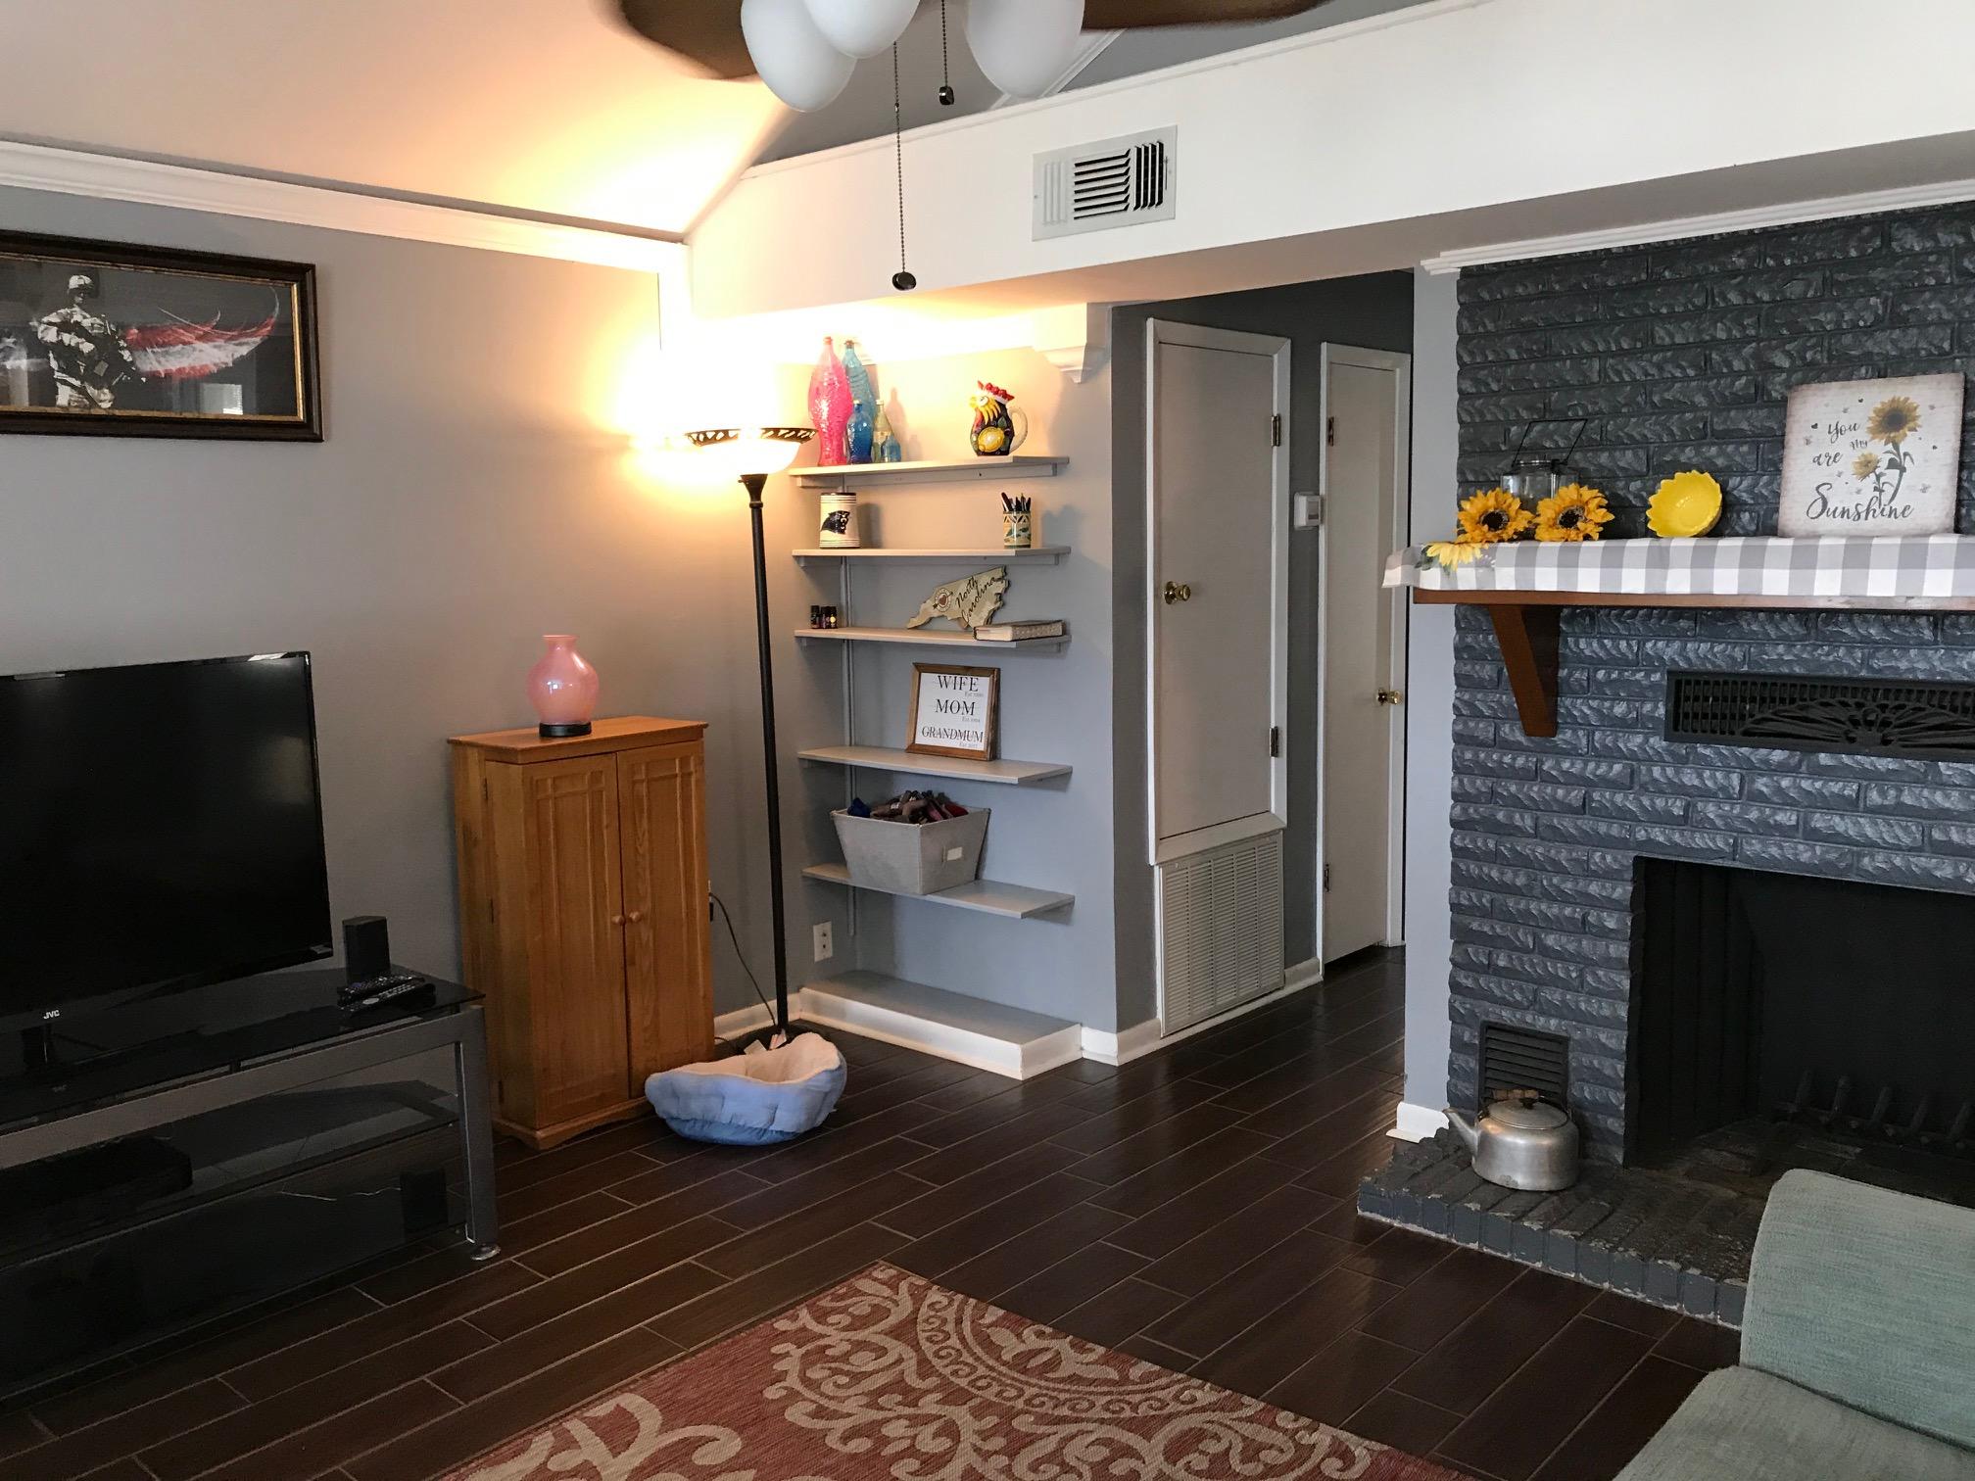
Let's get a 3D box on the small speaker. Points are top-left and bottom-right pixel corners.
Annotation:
[{"bbox_3d":[-1.376,0.463,3.543,0.072,0.130,0.073,6,10,41],"label":"small speaker"}]

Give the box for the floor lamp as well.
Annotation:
[{"bbox_3d":[-0.636,0.019,4.615,0.375,1.812,0.375,-1,7,0],"label":"floor lamp"}]

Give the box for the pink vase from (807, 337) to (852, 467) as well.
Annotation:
[{"bbox_3d":[-0.479,-1.024,4.854,0.135,0.394,0.126,-1,7,0],"label":"pink vase"}]

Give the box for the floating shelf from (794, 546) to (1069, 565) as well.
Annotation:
[{"bbox_3d":[-0.186,-0.543,4.716,0.910,0.042,0.231,6,10,42],"label":"floating shelf"}]

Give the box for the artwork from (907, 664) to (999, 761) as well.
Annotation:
[{"bbox_3d":[-0.107,-0.084,4.815,0.334,0.274,0.028,6,-1,41],"label":"artwork"}]

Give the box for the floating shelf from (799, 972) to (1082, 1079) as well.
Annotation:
[{"bbox_3d":[-0.159,0.856,4.867,0.916,0.100,0.260,6,10,41],"label":"floating shelf"}]

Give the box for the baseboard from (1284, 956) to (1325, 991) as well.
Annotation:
[{"bbox_3d":[1.037,0.772,5.289,0.030,0.084,0.248,6,10,42],"label":"baseboard"}]

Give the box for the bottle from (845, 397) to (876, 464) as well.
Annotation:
[{"bbox_3d":[-0.375,-0.909,4.723,0.080,0.195,0.076,-1,7,0],"label":"bottle"}]

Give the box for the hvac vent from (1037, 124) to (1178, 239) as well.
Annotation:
[{"bbox_3d":[0.259,-1.258,3.623,0.409,0.196,0.020,6,10,42],"label":"hvac vent"}]

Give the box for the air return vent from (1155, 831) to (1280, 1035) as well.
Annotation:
[{"bbox_3d":[0.725,0.580,4.918,0.035,0.512,0.662,6,10,42],"label":"air return vent"}]

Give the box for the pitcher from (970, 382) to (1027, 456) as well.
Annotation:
[{"bbox_3d":[0.029,-0.885,4.415,0.160,0.213,0.120,-3,8,-12],"label":"pitcher"}]

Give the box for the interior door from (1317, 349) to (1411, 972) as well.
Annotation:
[{"bbox_3d":[1.284,-0.265,5.470,0.060,2.083,0.581,6,10,42],"label":"interior door"}]

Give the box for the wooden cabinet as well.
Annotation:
[{"bbox_3d":[-1.047,0.479,4.252,0.310,1.008,0.594,5,10,40],"label":"wooden cabinet"}]

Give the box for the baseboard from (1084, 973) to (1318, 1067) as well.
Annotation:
[{"bbox_3d":[0.703,0.822,5.039,0.115,0.091,1.145,6,10,41],"label":"baseboard"}]

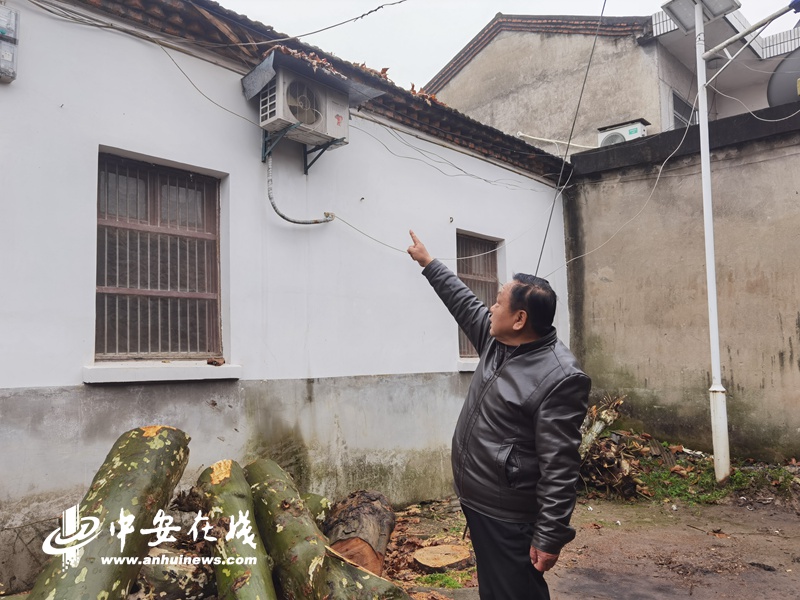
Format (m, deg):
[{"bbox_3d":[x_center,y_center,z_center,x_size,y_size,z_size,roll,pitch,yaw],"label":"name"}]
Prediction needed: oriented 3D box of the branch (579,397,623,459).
[{"bbox_3d":[2.227,1.475,7.000,0.350,0.880,0.350,31,-5,21],"label":"branch"}]

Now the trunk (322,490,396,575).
[{"bbox_3d":[-0.285,1.710,4.550,0.500,0.450,0.950,0,-5,-2],"label":"trunk"}]

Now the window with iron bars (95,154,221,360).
[{"bbox_3d":[-1.846,-0.285,4.825,1.000,1.500,0.100,4,-7,-44],"label":"window with iron bars"}]

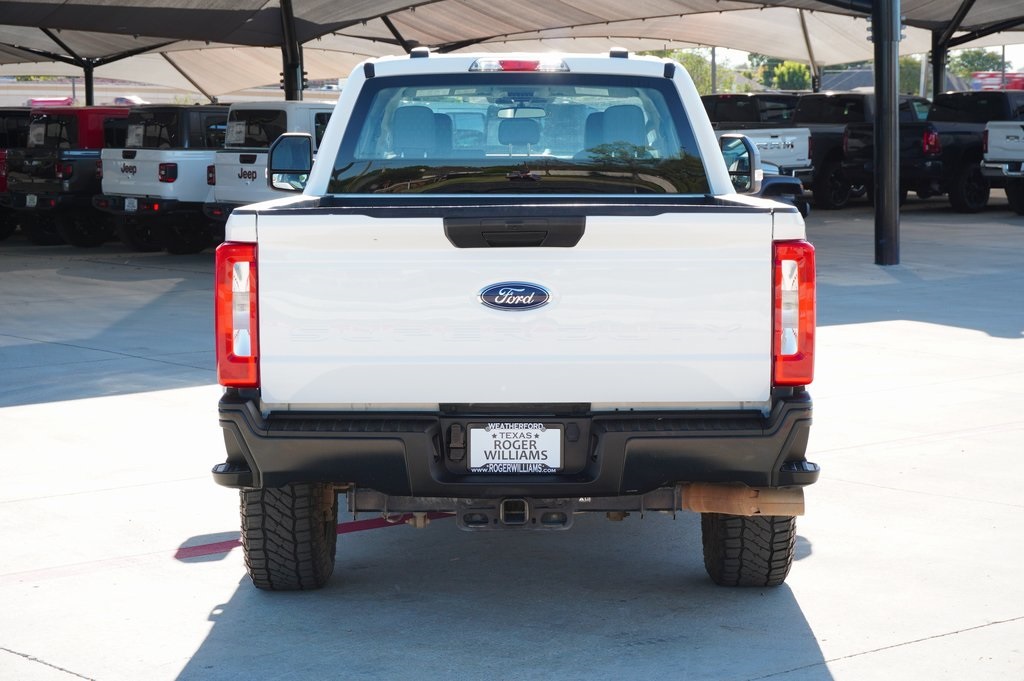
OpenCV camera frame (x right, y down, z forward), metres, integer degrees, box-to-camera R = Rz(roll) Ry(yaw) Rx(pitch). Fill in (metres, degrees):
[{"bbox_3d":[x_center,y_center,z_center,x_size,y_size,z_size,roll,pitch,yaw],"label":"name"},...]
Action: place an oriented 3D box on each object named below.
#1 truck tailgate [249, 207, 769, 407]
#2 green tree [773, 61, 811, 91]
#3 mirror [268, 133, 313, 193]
[{"bbox_3d":[0.012,-0.109,6.791,1.710,0.650,0.100,-1,7,1],"label":"truck tailgate"},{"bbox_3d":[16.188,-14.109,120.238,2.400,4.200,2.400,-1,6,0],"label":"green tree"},{"bbox_3d":[-1.185,-0.952,11.100,0.260,0.320,0.170,0,6,1],"label":"mirror"}]

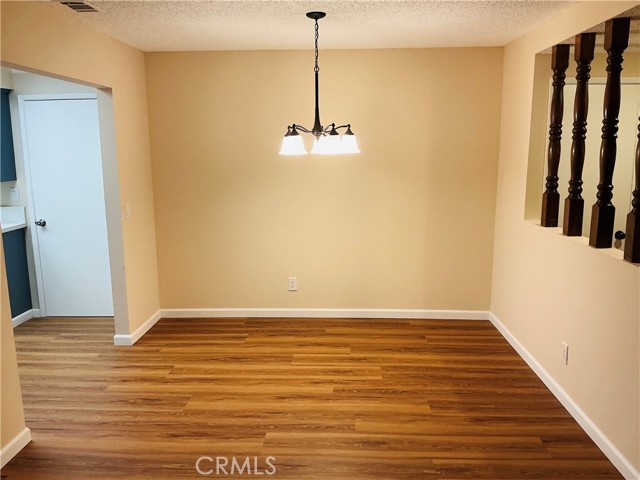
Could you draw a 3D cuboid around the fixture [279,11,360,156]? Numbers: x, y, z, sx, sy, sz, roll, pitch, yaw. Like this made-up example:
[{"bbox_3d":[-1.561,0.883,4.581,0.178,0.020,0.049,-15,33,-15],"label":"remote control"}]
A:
[{"bbox_3d":[-0.006,-1.015,3.538,0.555,0.891,0.560,0,10,2],"label":"fixture"}]

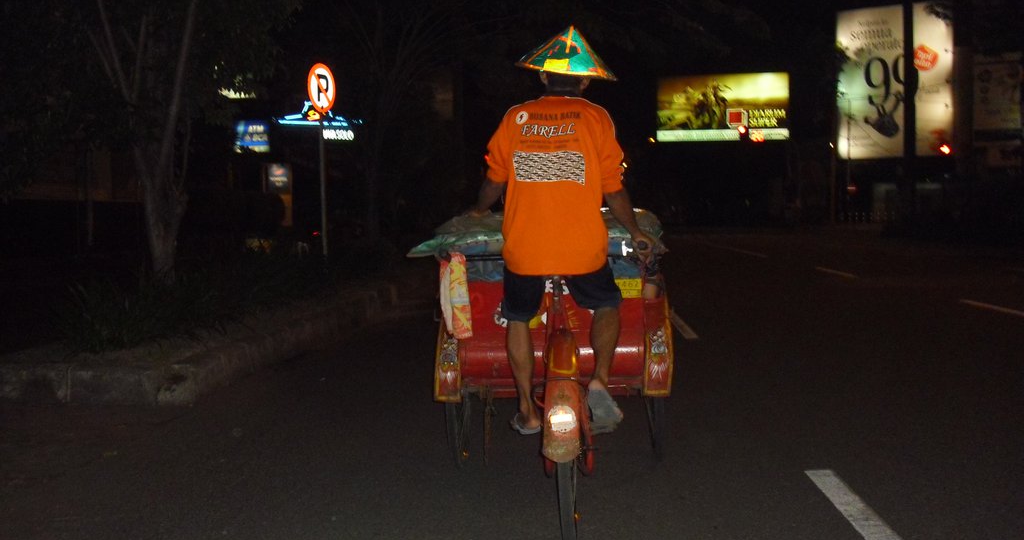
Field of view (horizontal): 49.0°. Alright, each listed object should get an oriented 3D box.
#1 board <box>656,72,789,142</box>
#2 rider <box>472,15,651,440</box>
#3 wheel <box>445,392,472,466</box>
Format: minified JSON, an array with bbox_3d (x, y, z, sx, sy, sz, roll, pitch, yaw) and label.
[{"bbox_3d":[12.042,-9.263,64.000,7.600,3.850,0.400,-1,4,7],"label":"board"},{"bbox_3d":[0.200,-0.138,4.484,0.785,1.646,0.621,-1,4,2],"label":"rider"},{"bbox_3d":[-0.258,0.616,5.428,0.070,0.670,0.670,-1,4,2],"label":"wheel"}]

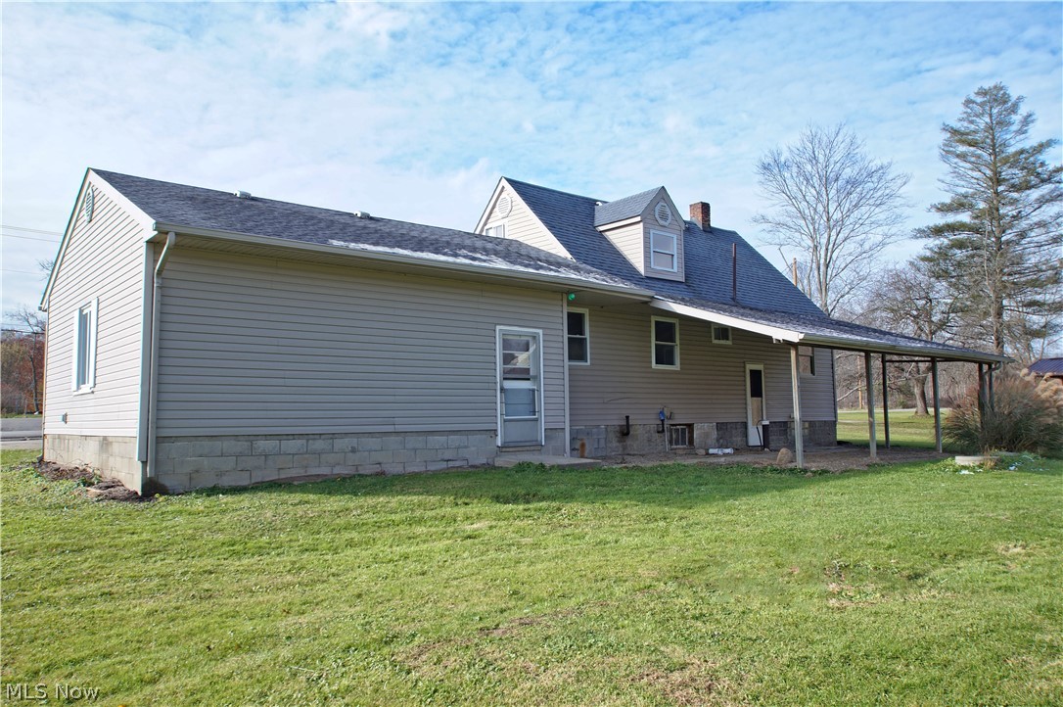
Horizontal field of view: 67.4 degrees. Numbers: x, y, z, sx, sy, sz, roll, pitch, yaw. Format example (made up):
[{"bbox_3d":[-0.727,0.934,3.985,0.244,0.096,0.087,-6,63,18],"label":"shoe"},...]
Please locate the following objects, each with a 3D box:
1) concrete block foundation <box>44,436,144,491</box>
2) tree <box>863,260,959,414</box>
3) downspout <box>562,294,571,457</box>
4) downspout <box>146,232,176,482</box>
[{"bbox_3d":[-7.438,1.746,13.359,0.200,0.730,7.980,3,-6,-39],"label":"concrete block foundation"},{"bbox_3d":[23.872,-0.983,50.000,6.100,9.700,6.000,-3,-5,26],"label":"tree"},{"bbox_3d":[0.682,0.395,14.904,0.090,3.060,0.080,3,-6,-39],"label":"downspout"},{"bbox_3d":[-4.712,0.039,10.155,0.090,3.080,0.700,3,-6,-39],"label":"downspout"}]

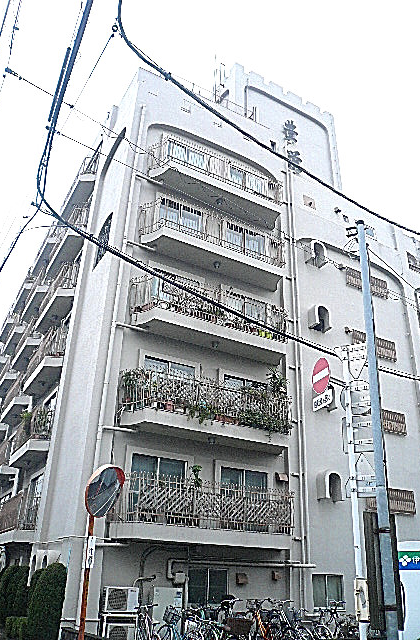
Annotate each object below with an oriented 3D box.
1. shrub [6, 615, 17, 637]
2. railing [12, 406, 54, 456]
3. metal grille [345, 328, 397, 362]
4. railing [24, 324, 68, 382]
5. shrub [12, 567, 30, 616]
[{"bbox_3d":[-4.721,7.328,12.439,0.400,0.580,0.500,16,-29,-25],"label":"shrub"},{"bbox_3d":[-6.314,4.195,18.586,0.876,1.068,4.188,16,-30,-25],"label":"railing"},{"bbox_3d":[6.316,1.024,19.985,2.280,0.850,0.240,15,-29,-26],"label":"metal grille"},{"bbox_3d":[-6.323,1.492,19.851,0.640,1.080,4.050,15,-29,-26],"label":"railing"},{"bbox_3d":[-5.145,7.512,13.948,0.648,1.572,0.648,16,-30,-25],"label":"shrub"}]

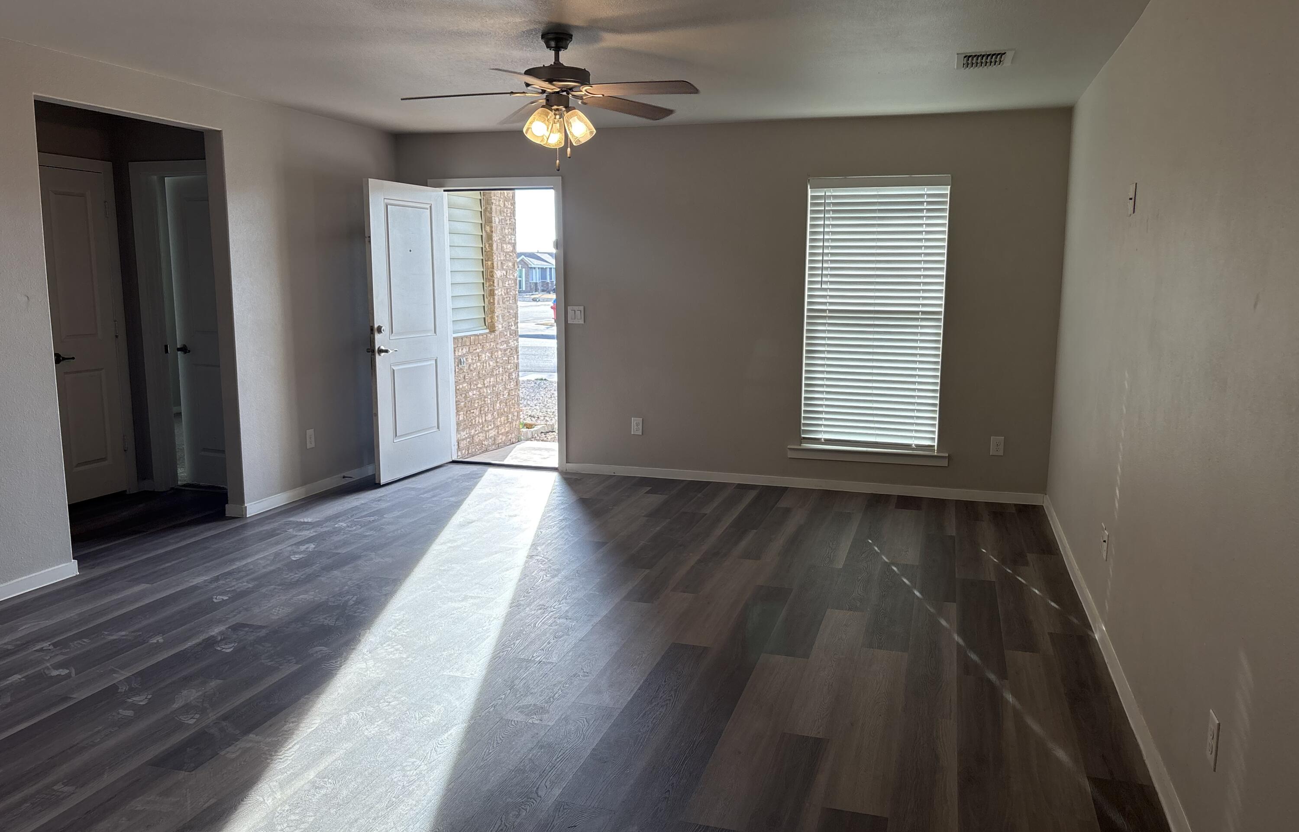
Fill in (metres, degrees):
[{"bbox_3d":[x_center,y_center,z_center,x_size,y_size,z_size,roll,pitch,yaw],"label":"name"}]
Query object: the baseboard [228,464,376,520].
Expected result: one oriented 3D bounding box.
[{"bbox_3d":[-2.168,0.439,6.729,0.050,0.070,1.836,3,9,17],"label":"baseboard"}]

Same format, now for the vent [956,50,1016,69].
[{"bbox_3d":[1.560,-1.652,4.545,0.250,0.020,0.360,3,9,17],"label":"vent"}]

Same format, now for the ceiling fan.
[{"bbox_3d":[-0.376,-1.321,4.069,1.300,0.550,1.300,3,9,17],"label":"ceiling fan"}]

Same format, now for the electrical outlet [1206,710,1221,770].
[{"bbox_3d":[1.318,0.761,2.282,0.012,0.122,0.076,3,9,17],"label":"electrical outlet"}]

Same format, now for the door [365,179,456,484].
[{"bbox_3d":[-1.690,-0.598,6.924,0.050,2.030,0.914,3,9,19],"label":"door"}]

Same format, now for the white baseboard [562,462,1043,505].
[{"bbox_3d":[0.955,0.460,6.721,3.312,0.068,0.025,3,9,17],"label":"white baseboard"}]

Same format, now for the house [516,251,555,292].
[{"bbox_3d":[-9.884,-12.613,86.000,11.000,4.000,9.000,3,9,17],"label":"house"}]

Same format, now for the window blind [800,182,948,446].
[{"bbox_3d":[1.470,-0.656,6.409,0.890,1.790,0.065,3,9,17],"label":"window blind"}]

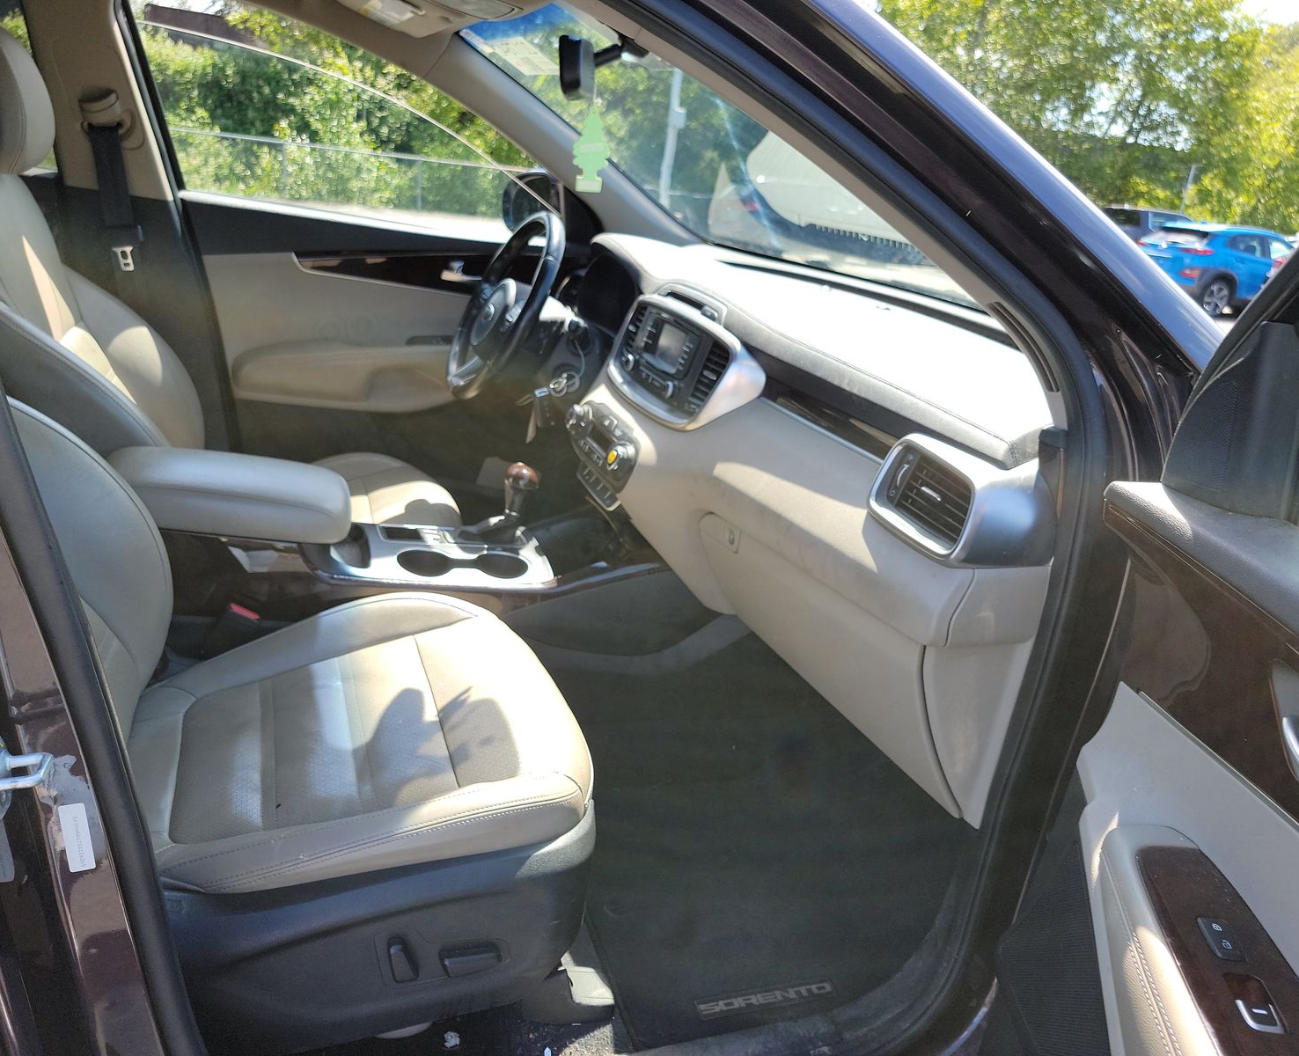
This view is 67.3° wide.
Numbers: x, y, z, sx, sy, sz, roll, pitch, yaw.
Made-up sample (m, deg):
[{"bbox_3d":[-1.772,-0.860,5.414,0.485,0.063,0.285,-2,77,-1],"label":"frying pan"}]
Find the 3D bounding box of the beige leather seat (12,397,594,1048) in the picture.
[{"bbox_3d":[-0.495,0.032,1.021,0.945,1.070,0.540,-2,21,-19],"label":"beige leather seat"}]

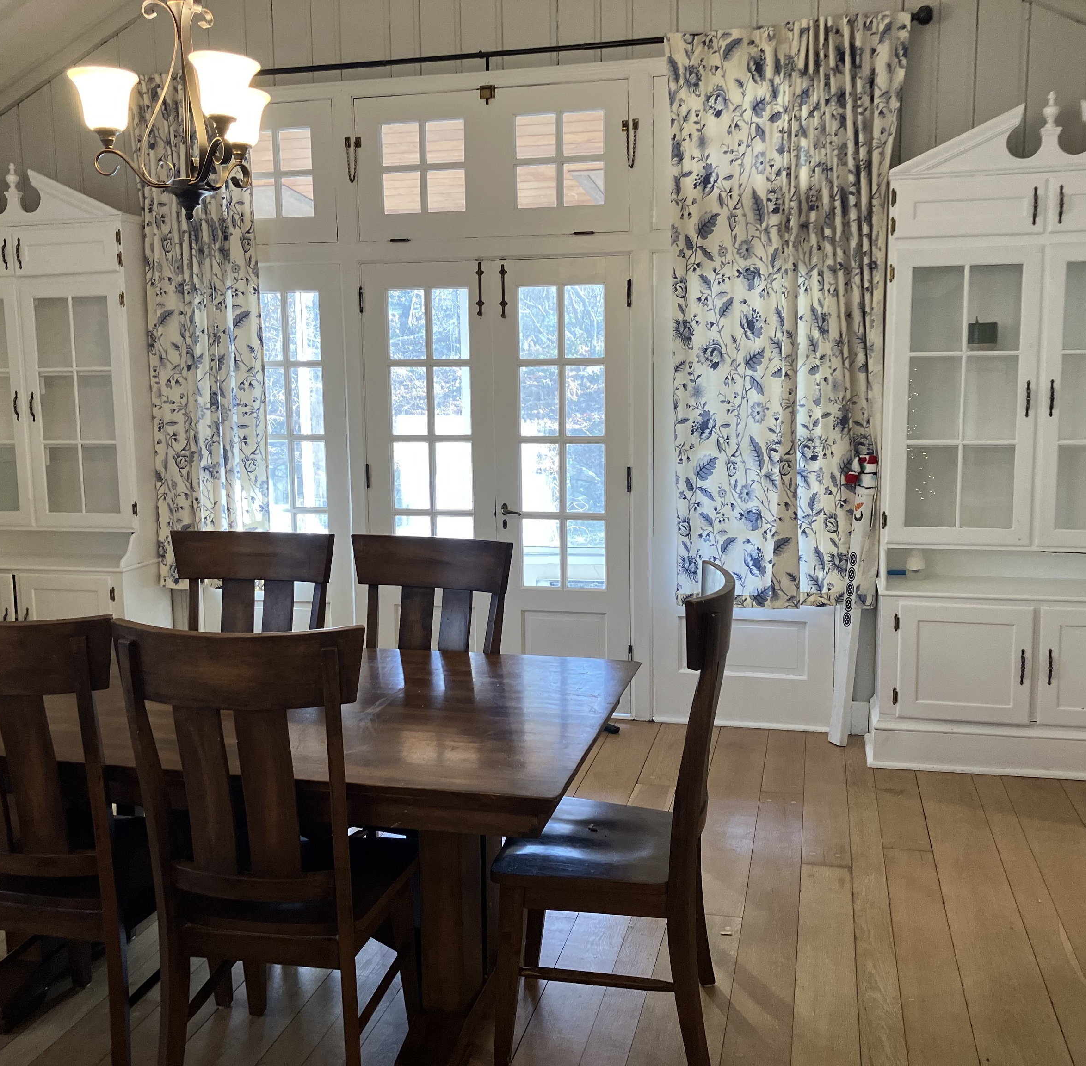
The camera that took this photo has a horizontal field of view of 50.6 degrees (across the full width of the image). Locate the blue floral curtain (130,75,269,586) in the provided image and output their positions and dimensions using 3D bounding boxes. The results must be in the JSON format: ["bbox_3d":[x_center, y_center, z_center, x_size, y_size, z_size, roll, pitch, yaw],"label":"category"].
[{"bbox_3d":[-1.557,-0.898,5.307,0.650,2.350,0.110,1,9,14],"label":"blue floral curtain"}]

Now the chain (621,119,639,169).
[{"bbox_3d":[0.366,-1.629,4.807,0.073,0.206,0.025,1,9,14],"label":"chain"}]

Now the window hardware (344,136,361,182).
[{"bbox_3d":[-0.844,-1.655,5.100,0.076,0.199,0.025,1,9,14],"label":"window hardware"}]

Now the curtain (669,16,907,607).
[{"bbox_3d":[0.974,-0.840,4.695,0.900,2.360,0.110,1,9,14],"label":"curtain"}]

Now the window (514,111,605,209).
[{"bbox_3d":[0.072,-1.592,4.910,0.394,0.402,0.035,1,9,14],"label":"window"}]

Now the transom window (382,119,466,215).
[{"bbox_3d":[-0.524,-1.606,5.054,0.386,0.398,0.035,1,9,14],"label":"transom window"}]

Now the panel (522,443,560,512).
[{"bbox_3d":[-0.011,-0.248,5.134,0.166,0.306,0.015,1,9,14],"label":"panel"}]

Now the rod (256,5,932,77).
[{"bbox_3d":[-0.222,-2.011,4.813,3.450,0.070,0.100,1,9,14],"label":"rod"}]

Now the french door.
[{"bbox_3d":[-0.204,-0.203,5.194,1.226,2.024,0.050,1,9,14],"label":"french door"}]

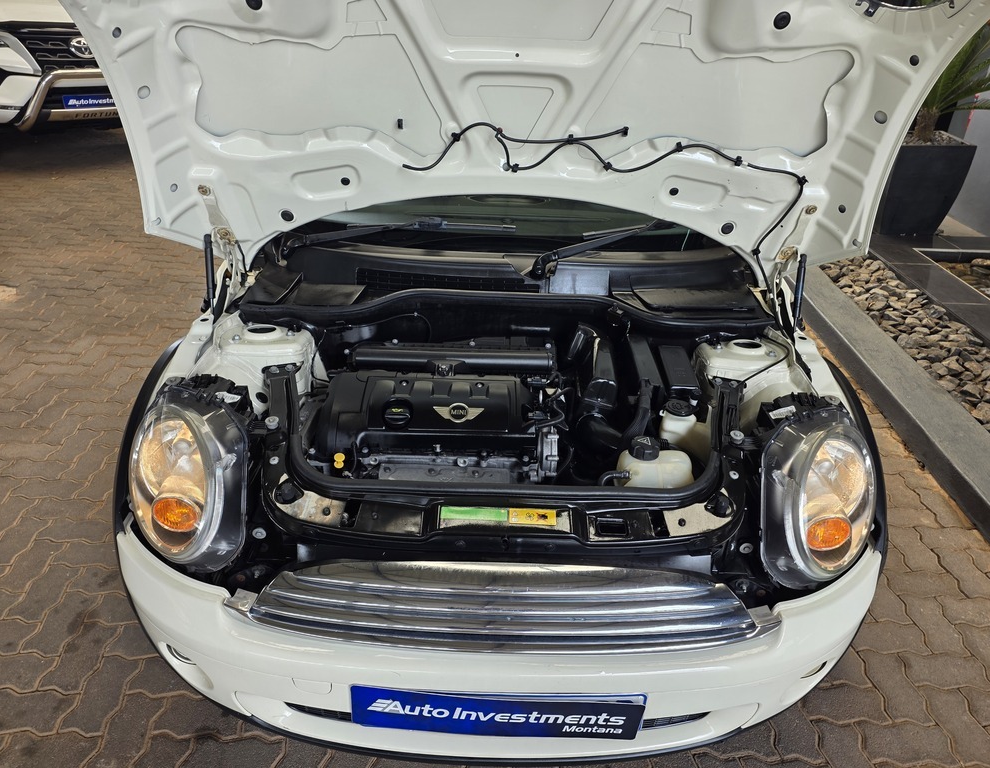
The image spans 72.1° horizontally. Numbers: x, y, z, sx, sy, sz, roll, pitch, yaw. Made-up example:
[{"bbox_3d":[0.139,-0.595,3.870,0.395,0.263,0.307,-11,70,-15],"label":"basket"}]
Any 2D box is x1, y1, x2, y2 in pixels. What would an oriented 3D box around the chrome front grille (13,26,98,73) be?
[{"bbox_3d":[-3.379,-2.753,5.600,1.000,0.350,0.140,-11,31,-23],"label":"chrome front grille"}]

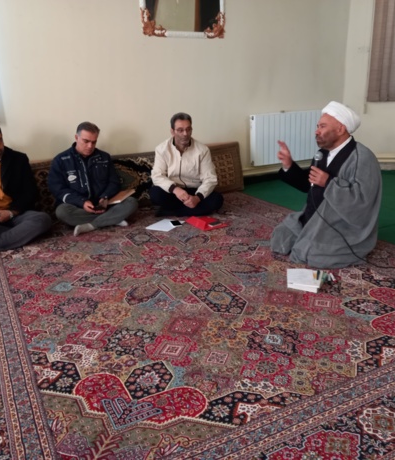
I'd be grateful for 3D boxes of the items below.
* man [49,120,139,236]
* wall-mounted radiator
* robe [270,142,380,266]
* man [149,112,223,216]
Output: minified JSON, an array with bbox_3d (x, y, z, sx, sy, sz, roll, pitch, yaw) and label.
[{"bbox_3d":[-0.884,-0.487,3.797,0.720,0.850,0.680,-10,20,-26],"label":"man"},{"bbox_3d":[1.091,-1.100,5.282,1.033,0.570,0.100,-10,20,-26],"label":"wall-mounted radiator"},{"bbox_3d":[0.868,-0.220,2.974,0.630,0.770,0.620,-6,18,-14],"label":"robe"},{"bbox_3d":[-0.154,-0.631,4.141,0.700,0.880,0.650,-7,19,-18],"label":"man"}]

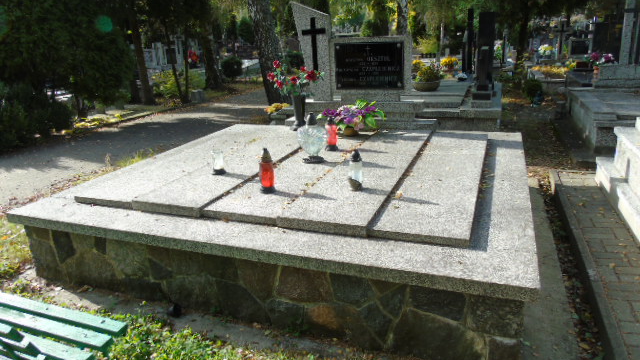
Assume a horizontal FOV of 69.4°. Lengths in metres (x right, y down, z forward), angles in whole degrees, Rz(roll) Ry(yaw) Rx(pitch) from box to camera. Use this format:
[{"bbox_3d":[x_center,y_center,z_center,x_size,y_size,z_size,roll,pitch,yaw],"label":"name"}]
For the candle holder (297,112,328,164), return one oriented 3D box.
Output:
[{"bbox_3d":[-0.056,-0.329,3.554,0.225,0.374,0.150,1,19,11],"label":"candle holder"}]

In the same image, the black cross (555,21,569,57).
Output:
[{"bbox_3d":[6.030,-3.526,11.518,0.313,0.835,0.070,4,19,21],"label":"black cross"}]

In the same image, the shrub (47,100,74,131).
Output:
[{"bbox_3d":[-4.744,-1.170,8.450,0.512,0.550,0.550,-13,21,-27],"label":"shrub"}]

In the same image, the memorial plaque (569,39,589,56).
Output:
[{"bbox_3d":[6.409,-3.277,11.450,0.433,0.422,0.050,4,19,21],"label":"memorial plaque"}]

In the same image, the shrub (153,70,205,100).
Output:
[{"bbox_3d":[-3.674,-2.466,12.000,1.350,0.730,1.200,-8,19,-15],"label":"shrub"}]

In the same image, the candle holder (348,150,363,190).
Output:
[{"bbox_3d":[0.228,-0.065,3.011,0.090,0.255,0.090,-3,18,1],"label":"candle holder"}]

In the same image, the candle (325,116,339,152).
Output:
[{"bbox_3d":[0.096,-0.385,3.864,0.107,0.274,0.107,-3,18,1],"label":"candle"}]

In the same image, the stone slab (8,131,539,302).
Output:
[{"bbox_3d":[-0.046,-0.117,3.791,3.200,0.115,2.950,4,20,21],"label":"stone slab"}]

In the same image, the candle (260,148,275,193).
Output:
[{"bbox_3d":[-0.342,-0.062,2.932,0.098,0.283,0.098,-3,18,1],"label":"candle"}]

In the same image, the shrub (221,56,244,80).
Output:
[{"bbox_3d":[-2.846,-3.519,14.652,0.700,0.750,0.700,4,20,21],"label":"shrub"}]

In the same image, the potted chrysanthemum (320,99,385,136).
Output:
[{"bbox_3d":[0.315,-0.608,4.537,0.620,0.330,0.500,4,20,21],"label":"potted chrysanthemum"}]

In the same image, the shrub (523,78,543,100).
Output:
[{"bbox_3d":[3.964,-1.681,8.576,0.380,0.430,0.380,4,20,21],"label":"shrub"}]

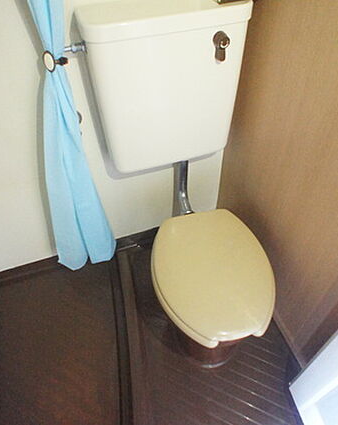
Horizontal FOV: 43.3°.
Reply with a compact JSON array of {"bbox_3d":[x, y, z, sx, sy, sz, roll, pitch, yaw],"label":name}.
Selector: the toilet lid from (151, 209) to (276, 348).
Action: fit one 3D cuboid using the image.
[{"bbox_3d":[0.135,0.192,1.337,0.370,0.055,0.447,-11,54,-6],"label":"toilet lid"}]

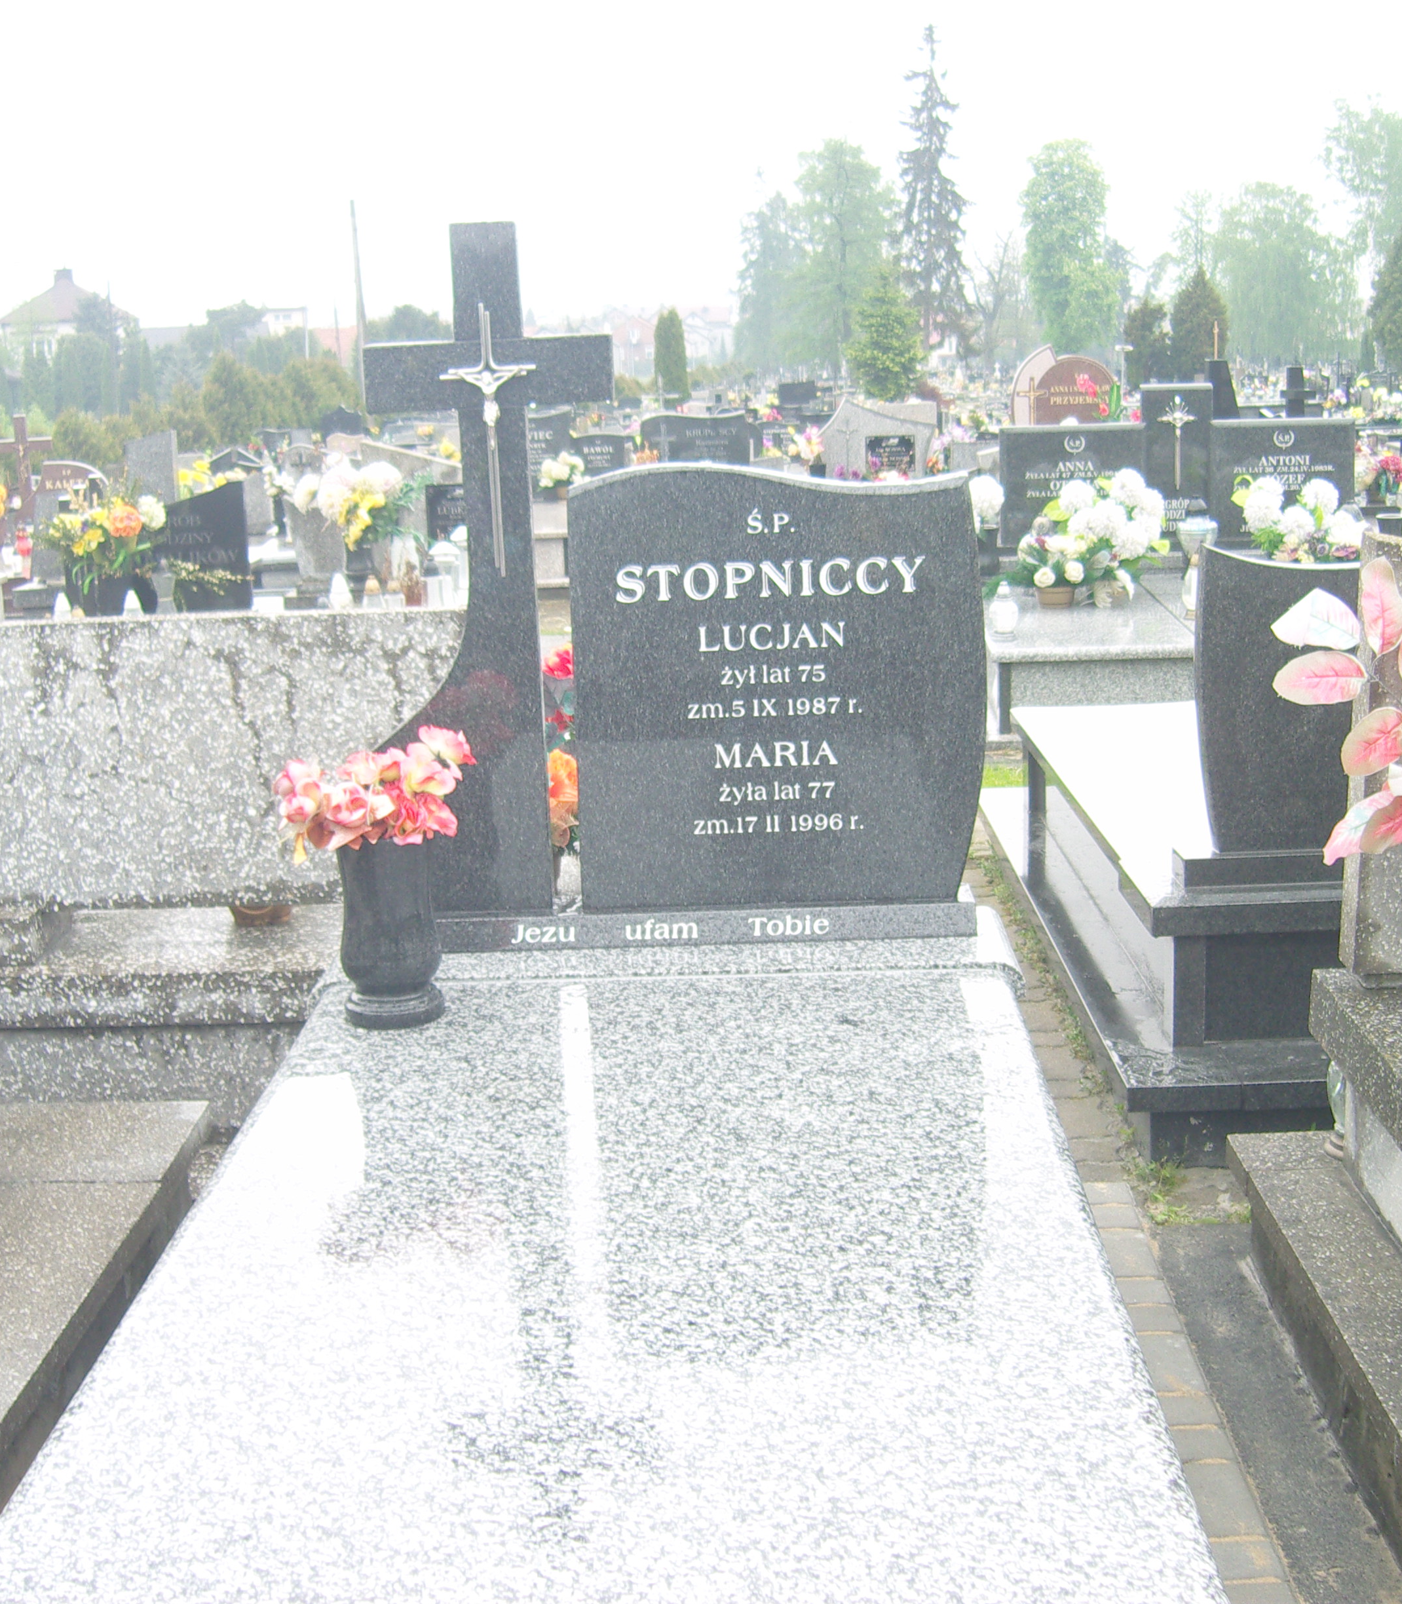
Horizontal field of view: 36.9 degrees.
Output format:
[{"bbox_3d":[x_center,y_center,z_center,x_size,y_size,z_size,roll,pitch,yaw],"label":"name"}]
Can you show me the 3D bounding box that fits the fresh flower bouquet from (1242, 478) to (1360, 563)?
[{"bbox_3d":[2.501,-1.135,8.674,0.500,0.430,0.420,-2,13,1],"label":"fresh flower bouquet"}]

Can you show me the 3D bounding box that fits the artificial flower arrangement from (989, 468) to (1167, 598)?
[{"bbox_3d":[1.540,-1.098,8.546,0.670,0.510,0.480,-2,13,1],"label":"artificial flower arrangement"}]

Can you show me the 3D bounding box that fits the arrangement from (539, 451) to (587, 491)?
[{"bbox_3d":[-1.002,-2.387,15.274,0.360,0.300,0.330,-2,13,1],"label":"arrangement"}]

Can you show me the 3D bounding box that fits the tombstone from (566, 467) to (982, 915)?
[{"bbox_3d":[0.119,-0.176,3.282,0.632,0.690,0.090,-1,13,3],"label":"tombstone"}]

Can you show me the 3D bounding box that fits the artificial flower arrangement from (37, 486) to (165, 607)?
[{"bbox_3d":[-2.547,-1.076,8.932,0.510,0.500,0.420,-2,13,1],"label":"artificial flower arrangement"}]

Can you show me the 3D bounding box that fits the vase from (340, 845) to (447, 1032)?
[{"bbox_3d":[-0.450,0.174,3.039,0.155,0.265,0.155,-2,13,1],"label":"vase"}]

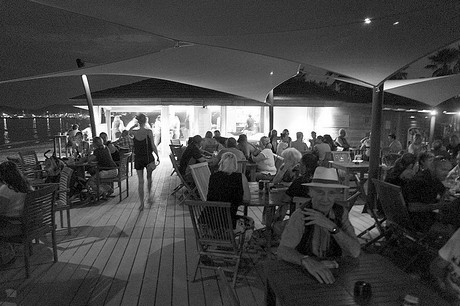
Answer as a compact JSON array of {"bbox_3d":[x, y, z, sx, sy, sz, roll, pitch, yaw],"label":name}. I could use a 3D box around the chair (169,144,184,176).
[{"bbox_3d":[-1.230,0.230,8.442,0.580,0.870,0.470,5,8,35],"label":"chair"}]

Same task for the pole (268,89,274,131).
[{"bbox_3d":[1.550,-1.050,11.455,0.170,2.750,0.170,0,7,0],"label":"pole"}]

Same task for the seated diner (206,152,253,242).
[{"bbox_3d":[0.030,0.621,3.414,0.480,1.280,0.720,3,7,25],"label":"seated diner"}]

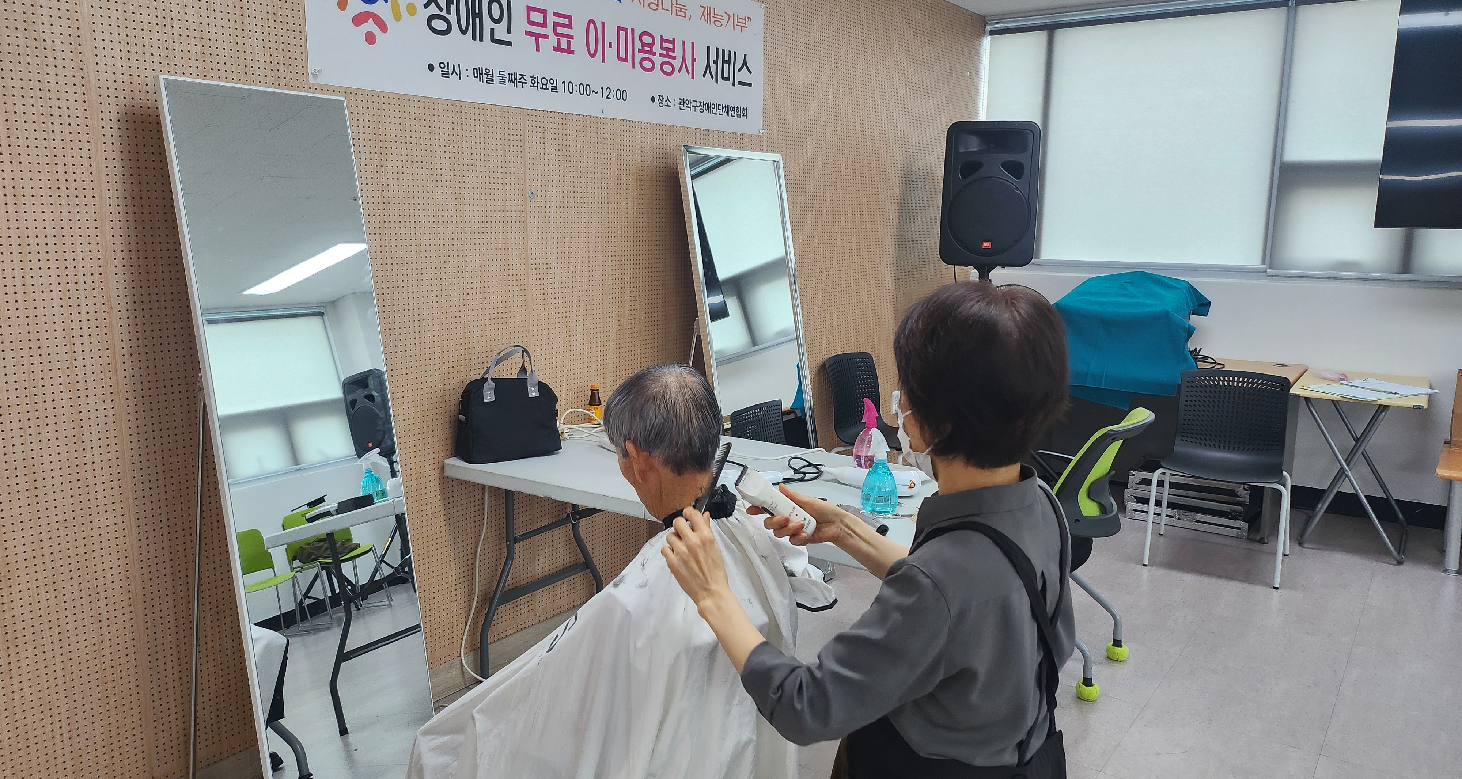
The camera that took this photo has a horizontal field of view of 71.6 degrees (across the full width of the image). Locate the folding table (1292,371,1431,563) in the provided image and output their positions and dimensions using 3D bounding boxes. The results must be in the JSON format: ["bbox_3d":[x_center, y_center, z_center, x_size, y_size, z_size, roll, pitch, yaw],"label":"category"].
[{"bbox_3d":[2.849,0.331,4.642,0.505,0.718,0.776,7,12,34],"label":"folding table"}]

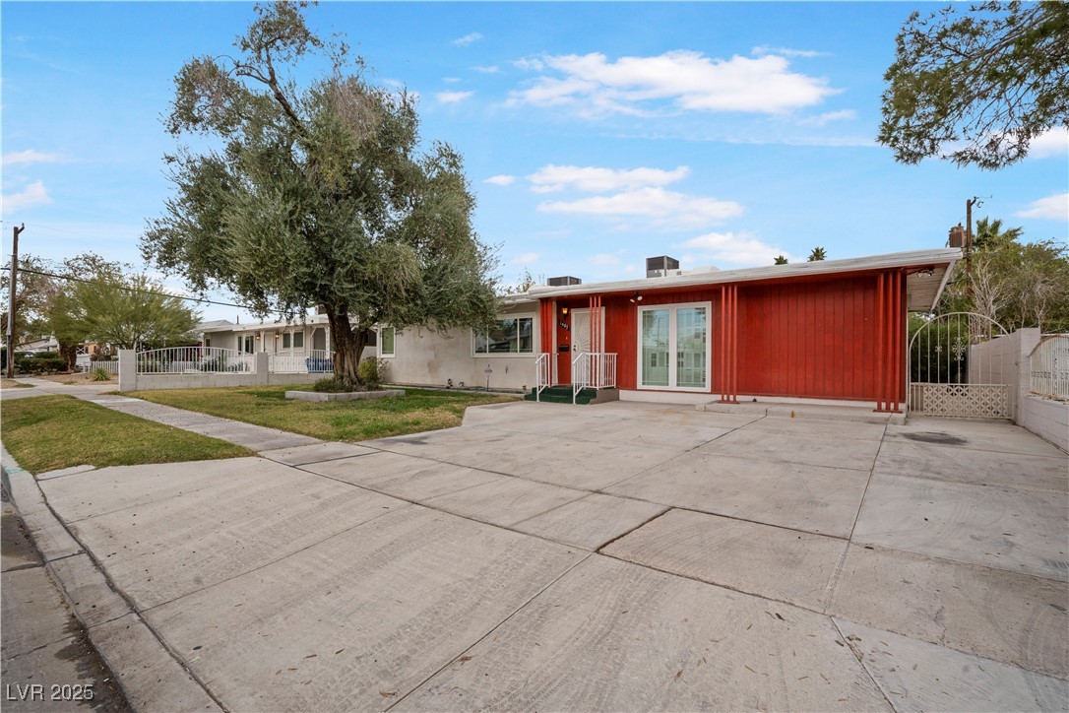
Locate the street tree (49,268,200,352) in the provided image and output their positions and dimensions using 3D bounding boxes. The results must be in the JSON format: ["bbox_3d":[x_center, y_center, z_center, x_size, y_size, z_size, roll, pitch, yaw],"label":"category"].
[{"bbox_3d":[-21.524,-1.692,25.000,6.000,5.785,6.000,0,0,38],"label":"street tree"}]

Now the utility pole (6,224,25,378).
[{"bbox_3d":[-28.976,-3.097,26.500,0.420,8.632,0.350,1,0,38],"label":"utility pole"}]

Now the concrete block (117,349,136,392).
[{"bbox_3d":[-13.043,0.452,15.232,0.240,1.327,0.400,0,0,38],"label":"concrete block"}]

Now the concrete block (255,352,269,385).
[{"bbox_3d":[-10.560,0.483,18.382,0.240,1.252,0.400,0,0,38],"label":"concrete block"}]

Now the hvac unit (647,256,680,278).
[{"bbox_3d":[4.235,-2.686,15.655,0.680,0.950,1.120,0,0,38],"label":"hvac unit"}]

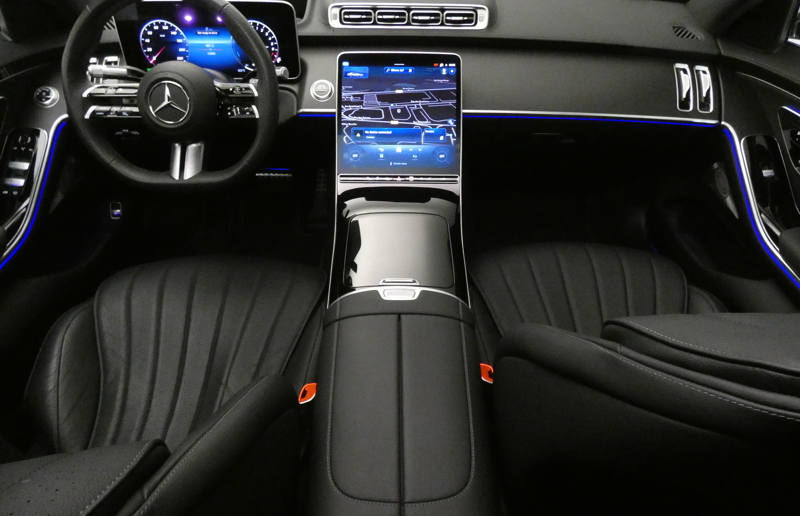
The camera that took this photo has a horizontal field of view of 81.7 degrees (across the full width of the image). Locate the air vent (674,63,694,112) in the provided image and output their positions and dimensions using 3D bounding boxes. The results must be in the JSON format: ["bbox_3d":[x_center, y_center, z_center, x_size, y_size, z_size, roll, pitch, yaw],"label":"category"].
[{"bbox_3d":[0.639,-0.380,1.050,0.037,0.104,0.030,0,-4,7],"label":"air vent"}]

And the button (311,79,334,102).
[{"bbox_3d":[-0.173,-0.373,1.030,0.053,0.053,0.020,1,-7,0],"label":"button"}]

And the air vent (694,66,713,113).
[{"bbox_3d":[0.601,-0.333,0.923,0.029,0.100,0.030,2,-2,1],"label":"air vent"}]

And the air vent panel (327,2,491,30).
[{"bbox_3d":[0.021,-0.546,1.052,0.355,0.055,0.040,1,14,0],"label":"air vent panel"}]

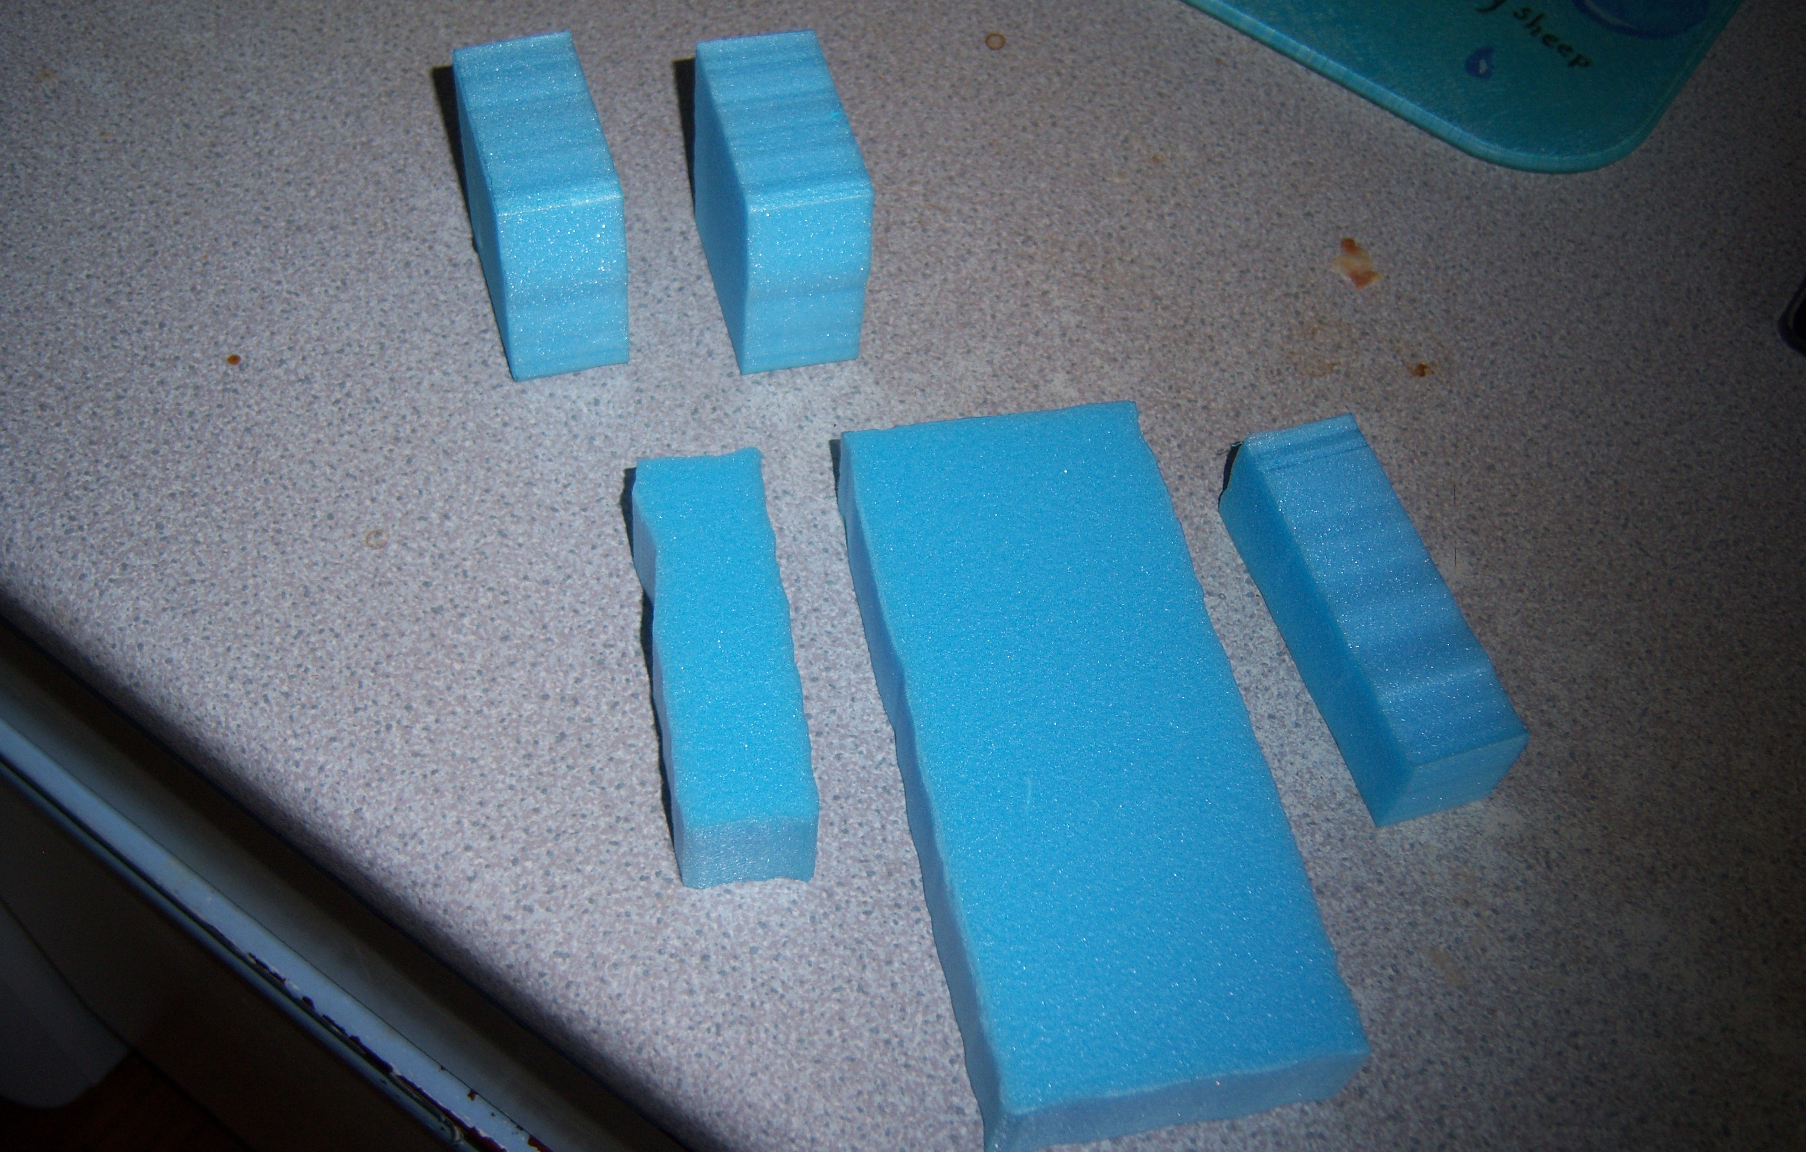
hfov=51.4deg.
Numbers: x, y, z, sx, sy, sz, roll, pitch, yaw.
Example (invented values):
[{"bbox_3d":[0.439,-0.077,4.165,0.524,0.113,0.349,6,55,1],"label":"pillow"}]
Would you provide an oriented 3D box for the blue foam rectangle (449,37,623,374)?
[{"bbox_3d":[-0.101,-0.103,0.524,0.032,0.063,0.069,-11,55,-14],"label":"blue foam rectangle"}]

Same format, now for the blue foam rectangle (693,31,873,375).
[{"bbox_3d":[-0.035,-0.105,0.532,0.034,0.064,0.069,-9,55,-13],"label":"blue foam rectangle"}]

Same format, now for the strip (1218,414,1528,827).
[{"bbox_3d":[0.119,0.009,0.485,0.032,0.030,0.105,-10,55,-14],"label":"strip"}]

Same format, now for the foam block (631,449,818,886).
[{"bbox_3d":[-0.044,0.020,0.458,0.031,0.030,0.111,-5,54,-10],"label":"foam block"}]

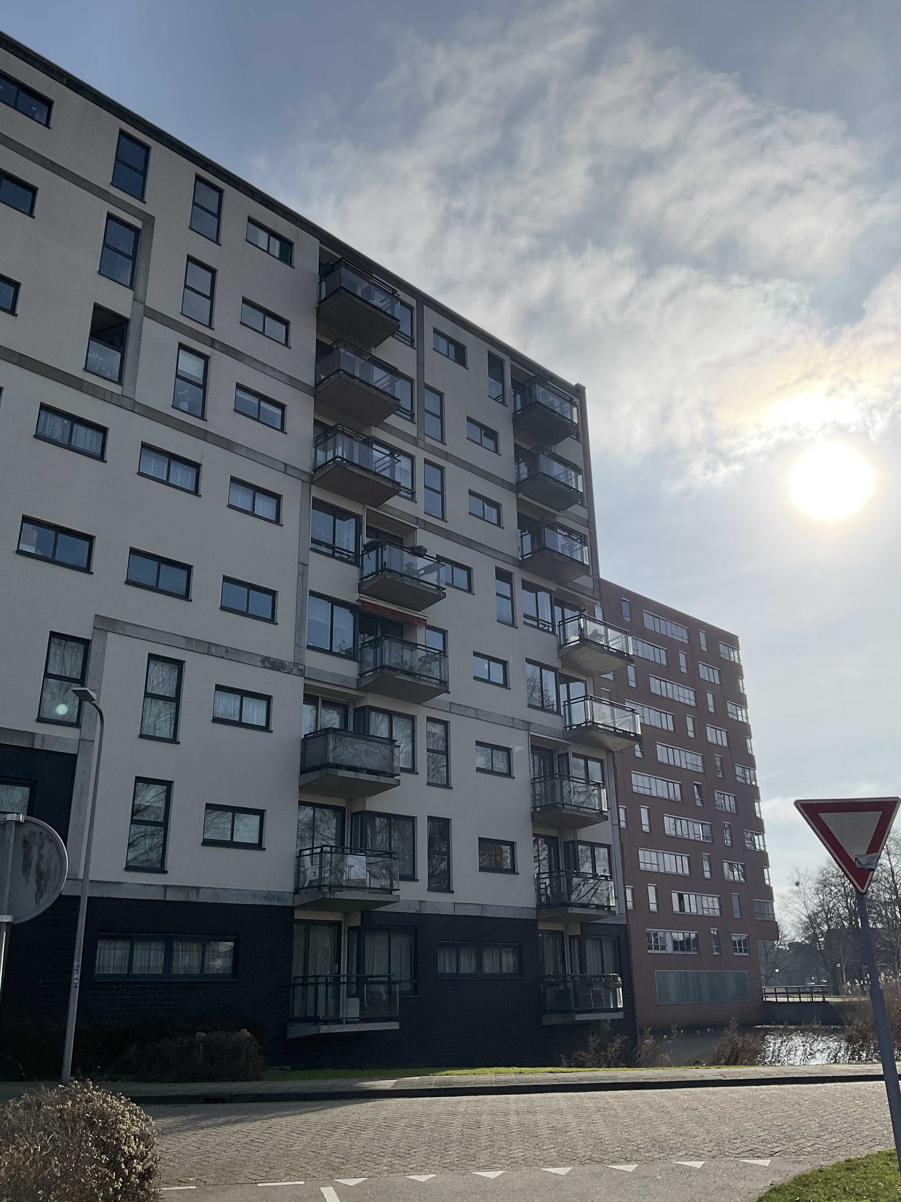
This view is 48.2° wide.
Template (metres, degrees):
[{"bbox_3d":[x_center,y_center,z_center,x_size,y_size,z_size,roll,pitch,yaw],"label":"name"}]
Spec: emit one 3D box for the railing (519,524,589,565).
[{"bbox_3d":[3.437,-1.667,33.293,1.085,0.977,2.215,-21,-29,41],"label":"railing"}]

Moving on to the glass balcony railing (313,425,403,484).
[{"bbox_3d":[-2.520,-3.785,27.474,1.050,1.030,2.230,-20,-28,41],"label":"glass balcony railing"}]

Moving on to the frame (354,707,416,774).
[{"bbox_3d":[-1.696,3.755,26.785,1.740,1.570,0.570,19,-29,-42],"label":"frame"}]

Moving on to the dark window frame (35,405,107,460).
[{"bbox_3d":[-8.844,-3.899,23.552,0.140,0.917,1.720,-20,-28,41],"label":"dark window frame"}]

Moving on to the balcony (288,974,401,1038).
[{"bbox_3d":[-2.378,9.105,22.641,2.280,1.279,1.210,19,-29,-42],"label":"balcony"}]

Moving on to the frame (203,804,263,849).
[{"bbox_3d":[-4.831,5.036,22.377,0.120,0.878,1.573,-20,-28,41],"label":"frame"}]

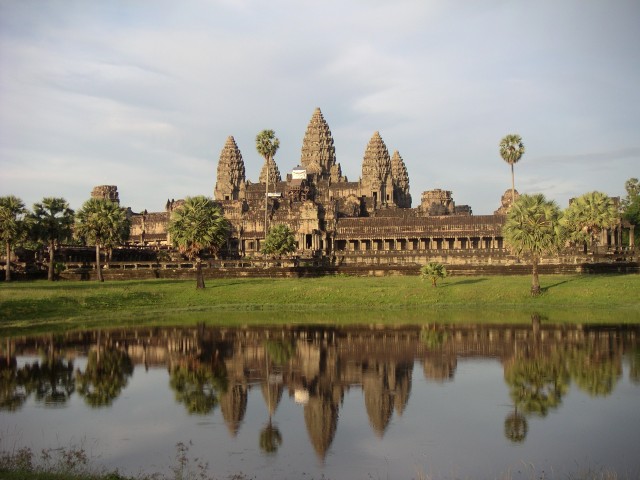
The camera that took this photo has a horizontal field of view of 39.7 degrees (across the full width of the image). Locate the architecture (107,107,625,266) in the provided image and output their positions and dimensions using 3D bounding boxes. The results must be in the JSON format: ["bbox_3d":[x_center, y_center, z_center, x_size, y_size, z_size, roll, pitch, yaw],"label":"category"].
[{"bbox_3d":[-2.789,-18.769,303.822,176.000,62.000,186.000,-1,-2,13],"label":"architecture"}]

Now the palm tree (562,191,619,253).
[{"bbox_3d":[35.792,-2.142,117.000,7.119,8.767,7.119,-1,-2,0],"label":"palm tree"}]

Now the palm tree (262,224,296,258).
[{"bbox_3d":[-6.662,0.329,146.000,5.593,6.087,5.593,-1,-2,0],"label":"palm tree"}]

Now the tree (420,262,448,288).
[{"bbox_3d":[10.615,3.250,83.000,2.432,2.291,2.432,-1,-2,0],"label":"tree"}]

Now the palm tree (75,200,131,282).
[{"bbox_3d":[-24.620,0.056,100.000,5.972,9.465,5.972,-1,-2,0],"label":"palm tree"}]

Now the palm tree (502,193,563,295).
[{"bbox_3d":[19.080,0.358,79.500,5.285,9.226,5.285,-1,-2,0],"label":"palm tree"}]

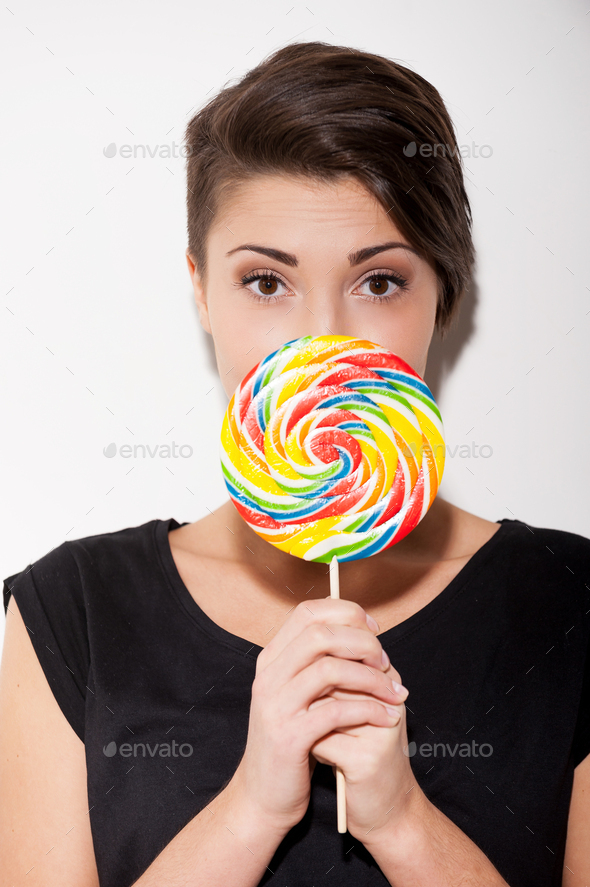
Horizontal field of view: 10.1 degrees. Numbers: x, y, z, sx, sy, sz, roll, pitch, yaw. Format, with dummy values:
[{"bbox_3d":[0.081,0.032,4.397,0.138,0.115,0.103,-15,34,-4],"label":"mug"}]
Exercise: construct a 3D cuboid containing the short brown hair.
[{"bbox_3d":[0.021,-0.150,1.980,0.173,0.182,0.208,0,0,-4],"label":"short brown hair"}]

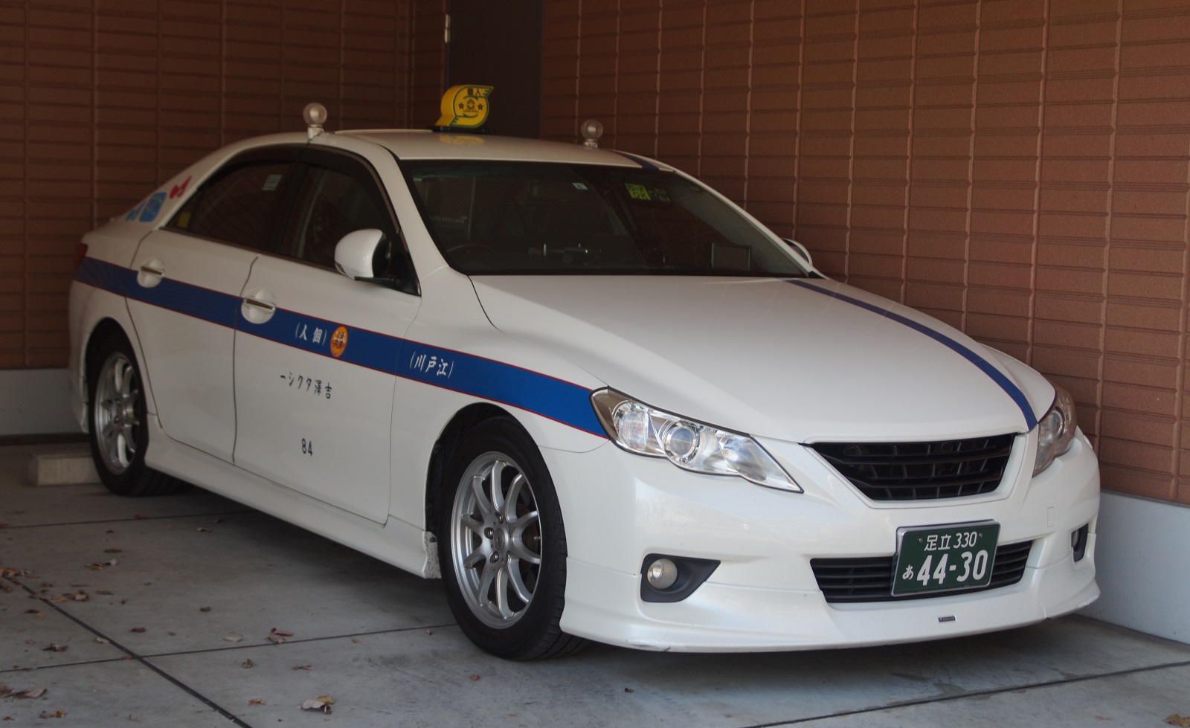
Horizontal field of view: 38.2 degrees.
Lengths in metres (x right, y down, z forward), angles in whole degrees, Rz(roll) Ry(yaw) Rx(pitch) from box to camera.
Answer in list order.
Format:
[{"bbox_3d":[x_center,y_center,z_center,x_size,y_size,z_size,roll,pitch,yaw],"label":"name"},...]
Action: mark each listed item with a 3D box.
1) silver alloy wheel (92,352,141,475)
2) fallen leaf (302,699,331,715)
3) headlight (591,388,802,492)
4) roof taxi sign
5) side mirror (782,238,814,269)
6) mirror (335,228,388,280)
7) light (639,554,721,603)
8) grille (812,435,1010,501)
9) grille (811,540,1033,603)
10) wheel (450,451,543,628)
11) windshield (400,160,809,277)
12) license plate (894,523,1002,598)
[{"bbox_3d":[-1.807,0.195,6.799,0.170,0.475,0.475,-1,6,-35],"label":"silver alloy wheel"},{"bbox_3d":[-0.630,0.777,3.886,0.070,0.024,0.050,1,5,-9],"label":"fallen leaf"},{"bbox_3d":[0.266,0.190,4.353,0.510,0.250,0.245,1,5,-15],"label":"headlight"},{"bbox_3d":[-0.490,-0.958,6.450,0.200,0.170,0.110,-1,6,-35],"label":"roof taxi sign"},{"bbox_3d":[0.701,-0.346,5.963,0.190,0.155,0.115,-1,6,-35],"label":"side mirror"},{"bbox_3d":[-0.682,-0.315,4.984,0.190,0.155,0.115,-1,6,-35],"label":"mirror"},{"bbox_3d":[0.191,0.494,4.029,0.188,0.120,0.085,0,5,-23],"label":"light"},{"bbox_3d":[0.893,0.275,4.564,0.785,0.163,0.133,-1,6,-35],"label":"grille"},{"bbox_3d":[0.907,0.553,4.549,0.826,0.122,0.112,-1,6,-35],"label":"grille"},{"bbox_3d":[-0.190,0.449,4.462,0.180,0.465,0.465,-1,6,-35],"label":"wheel"},{"bbox_3d":[0.054,-0.431,5.411,1.360,0.110,0.840,-1,35,-35],"label":"windshield"},{"bbox_3d":[0.873,0.483,4.251,0.335,0.169,0.020,-1,14,-35],"label":"license plate"}]

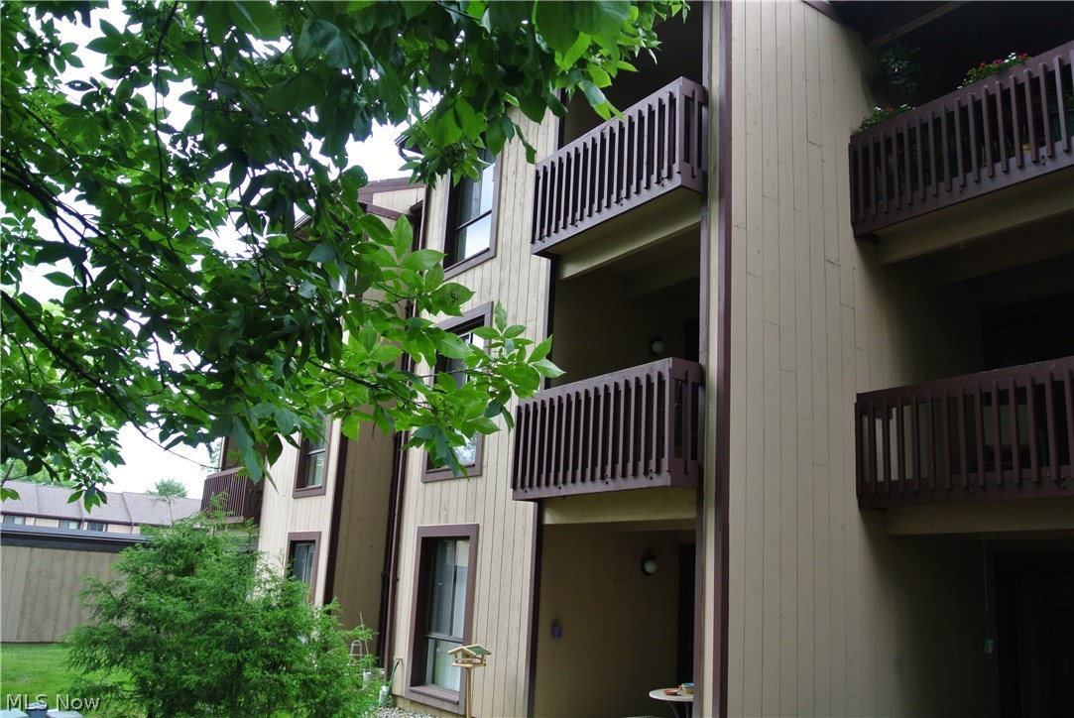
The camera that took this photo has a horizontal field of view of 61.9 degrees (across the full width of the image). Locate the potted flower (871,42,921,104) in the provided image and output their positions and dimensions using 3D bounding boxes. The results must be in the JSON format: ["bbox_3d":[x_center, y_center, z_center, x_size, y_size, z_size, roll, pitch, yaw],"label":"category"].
[{"bbox_3d":[3.772,-3.014,9.437,0.560,0.690,0.560,13,-18,-34],"label":"potted flower"}]

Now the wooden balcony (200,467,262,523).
[{"bbox_3d":[-6.118,2.799,17.951,0.355,1.102,2.514,13,-18,-34],"label":"wooden balcony"}]

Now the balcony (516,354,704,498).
[{"bbox_3d":[0.579,0.762,8.704,0.360,1.123,2.374,13,-18,-34],"label":"balcony"}]

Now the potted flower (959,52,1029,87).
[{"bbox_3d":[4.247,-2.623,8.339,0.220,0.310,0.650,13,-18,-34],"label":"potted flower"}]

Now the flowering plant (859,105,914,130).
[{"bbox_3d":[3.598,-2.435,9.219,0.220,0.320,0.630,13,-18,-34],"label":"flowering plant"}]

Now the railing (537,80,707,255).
[{"bbox_3d":[0.778,-1.890,9.336,0.360,1.145,2.380,13,-18,-34],"label":"railing"}]

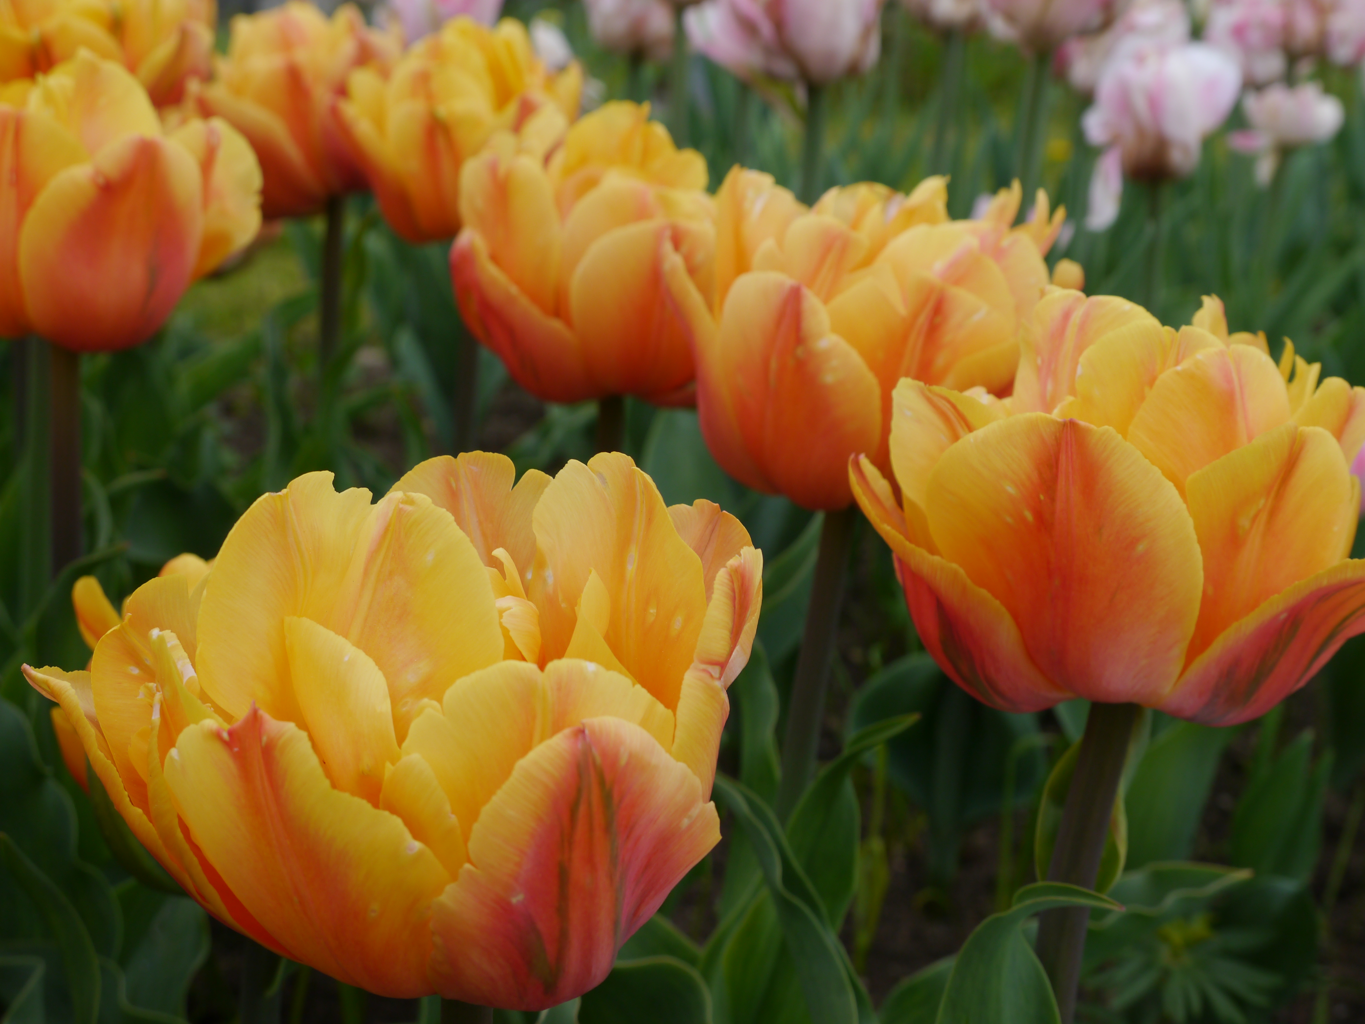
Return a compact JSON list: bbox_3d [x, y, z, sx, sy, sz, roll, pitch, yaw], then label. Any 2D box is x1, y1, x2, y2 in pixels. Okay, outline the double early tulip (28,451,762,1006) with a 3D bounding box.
[{"bbox_3d":[-0.039,0.029,0.300,0.098,0.067,0.095,0,17,0],"label":"double early tulip"}]

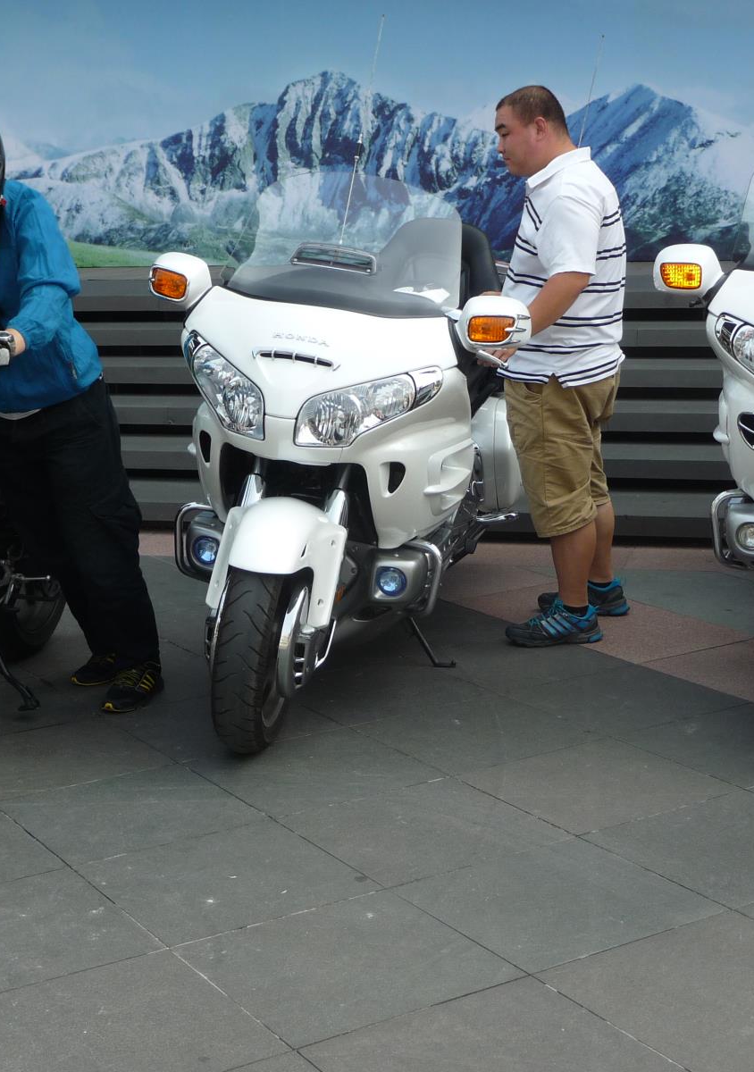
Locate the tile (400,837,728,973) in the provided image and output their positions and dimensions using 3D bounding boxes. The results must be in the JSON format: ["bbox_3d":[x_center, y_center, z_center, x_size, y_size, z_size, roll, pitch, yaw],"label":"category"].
[{"bbox_3d":[0.366,0.755,3.625,0.500,0.030,0.500,-9,14,-31],"label":"tile"}]

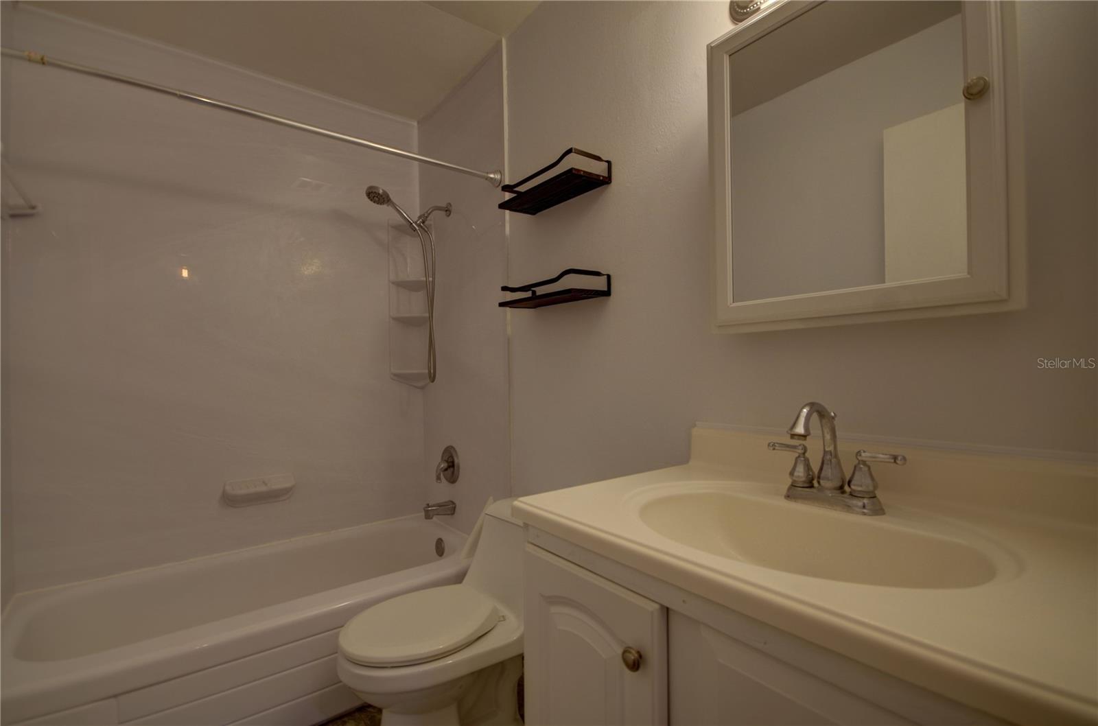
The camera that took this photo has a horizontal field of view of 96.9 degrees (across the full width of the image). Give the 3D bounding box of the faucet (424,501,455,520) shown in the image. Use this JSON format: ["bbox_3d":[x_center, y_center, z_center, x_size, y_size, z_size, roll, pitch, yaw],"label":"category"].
[{"bbox_3d":[-0.517,0.695,2.295,0.141,0.066,0.062,0,-1,-38],"label":"faucet"}]

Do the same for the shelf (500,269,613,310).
[{"bbox_3d":[0.009,-0.237,1.606,0.150,0.073,0.401,0,-1,-38],"label":"shelf"}]

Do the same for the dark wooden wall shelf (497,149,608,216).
[{"bbox_3d":[0.008,-0.585,1.605,0.150,0.076,0.401,0,-1,-38],"label":"dark wooden wall shelf"}]

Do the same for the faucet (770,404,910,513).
[{"bbox_3d":[0.459,0.159,0.835,0.170,0.184,0.227,0,-1,-38],"label":"faucet"}]

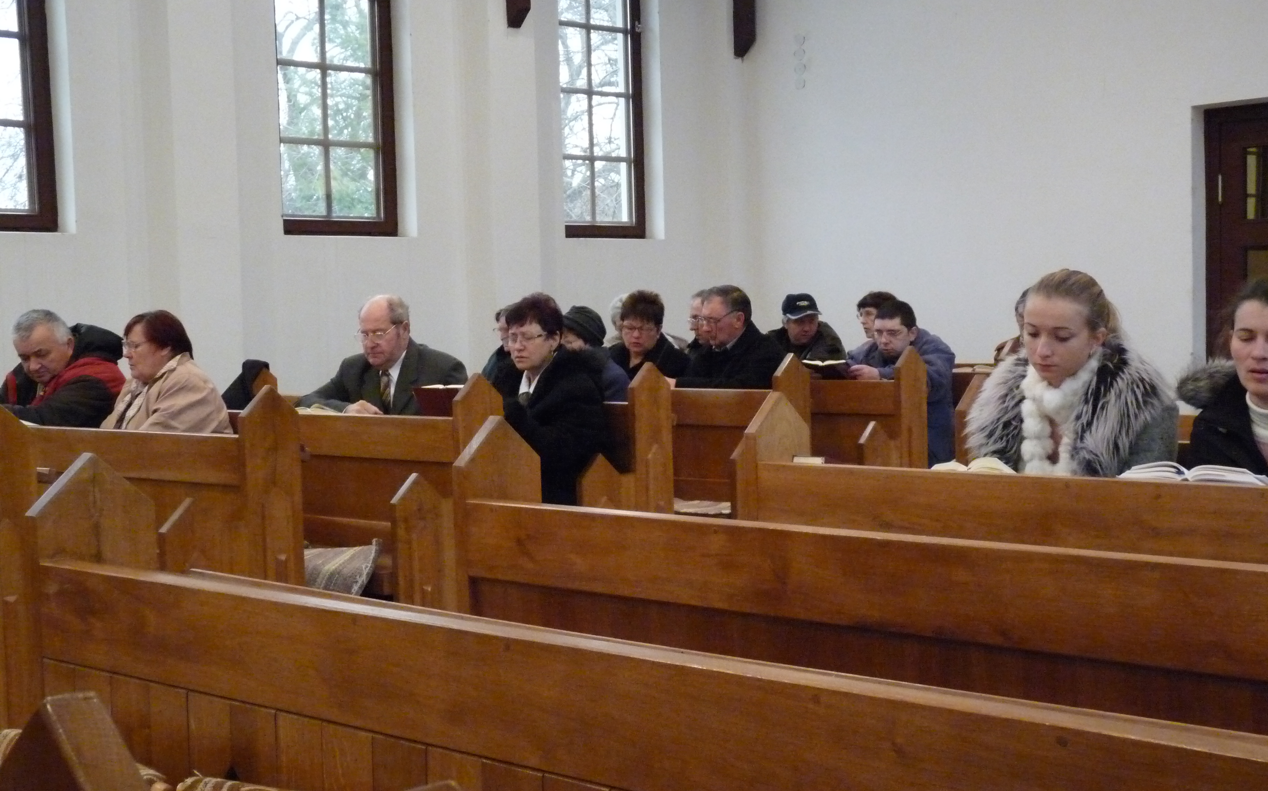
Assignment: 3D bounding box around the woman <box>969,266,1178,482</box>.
[{"bbox_3d":[0.917,0.381,3.734,0.500,1.280,0.700,1,4,43],"label":"woman"}]

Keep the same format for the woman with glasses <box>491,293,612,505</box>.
[{"bbox_3d":[-0.358,0.308,5.879,0.520,1.290,0.720,1,4,43],"label":"woman with glasses"}]

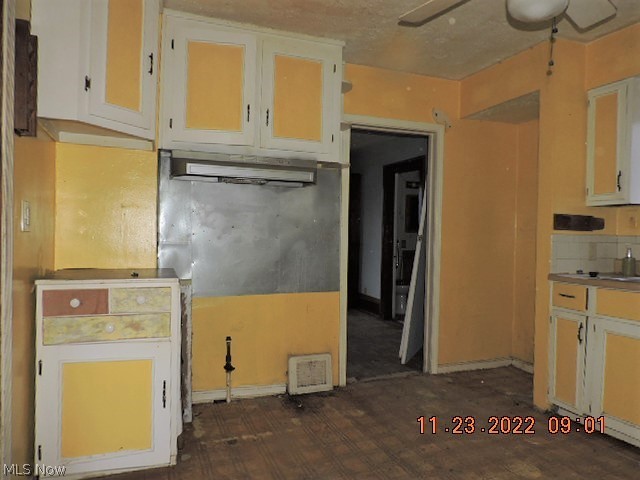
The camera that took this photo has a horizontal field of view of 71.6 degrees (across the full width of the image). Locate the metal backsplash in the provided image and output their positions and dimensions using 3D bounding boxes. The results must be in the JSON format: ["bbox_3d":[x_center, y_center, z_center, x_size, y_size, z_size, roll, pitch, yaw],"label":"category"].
[{"bbox_3d":[-0.448,-0.080,3.113,1.291,0.933,0.021,1,1,-19],"label":"metal backsplash"}]

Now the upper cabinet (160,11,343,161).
[{"bbox_3d":[-0.442,-0.931,2.946,1.143,0.804,0.298,1,1,-19],"label":"upper cabinet"}]

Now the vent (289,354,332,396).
[{"bbox_3d":[-0.067,0.977,3.247,0.327,0.268,0.050,1,1,-19],"label":"vent"}]

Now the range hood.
[{"bbox_3d":[-0.503,-0.462,2.933,0.904,0.134,0.294,1,1,-19],"label":"range hood"}]

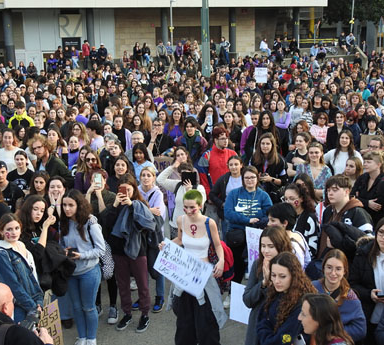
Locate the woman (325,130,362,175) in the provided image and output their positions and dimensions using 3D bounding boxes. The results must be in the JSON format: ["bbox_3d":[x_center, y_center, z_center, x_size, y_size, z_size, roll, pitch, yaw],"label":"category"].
[{"bbox_3d":[2.232,0.185,9.291,0.550,1.640,0.320,1,14,8],"label":"woman"}]

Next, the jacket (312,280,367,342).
[{"bbox_3d":[0.961,0.988,4.123,0.430,0.570,0.280,7,16,27],"label":"jacket"}]

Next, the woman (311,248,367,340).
[{"bbox_3d":[0.963,1.303,4.258,0.430,1.660,0.310,7,16,27],"label":"woman"}]

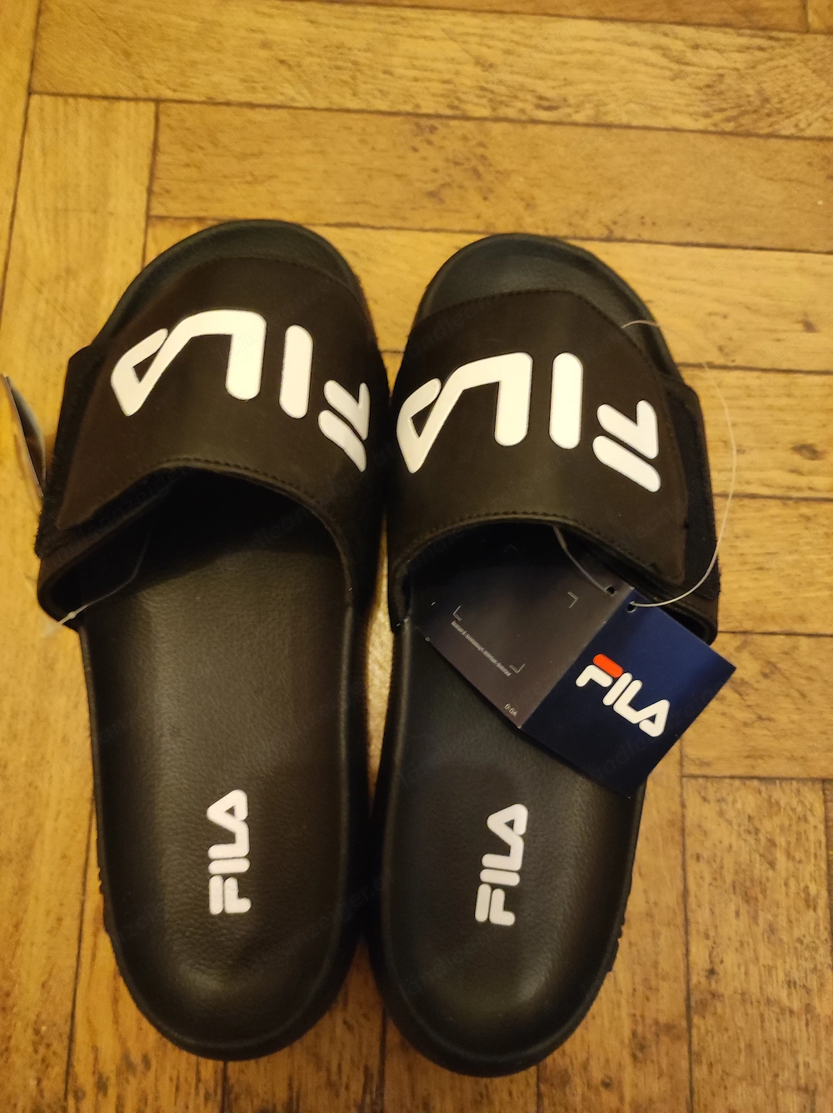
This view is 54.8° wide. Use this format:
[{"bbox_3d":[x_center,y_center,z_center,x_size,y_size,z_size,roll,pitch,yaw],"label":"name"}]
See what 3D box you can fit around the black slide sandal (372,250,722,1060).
[{"bbox_3d":[0.044,0.023,0.255,0.111,0.085,0.285,5,80,-2],"label":"black slide sandal"}]

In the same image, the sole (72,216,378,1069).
[{"bbox_3d":[-0.060,0.021,0.270,0.100,0.036,0.279,-1,80,-2],"label":"sole"}]

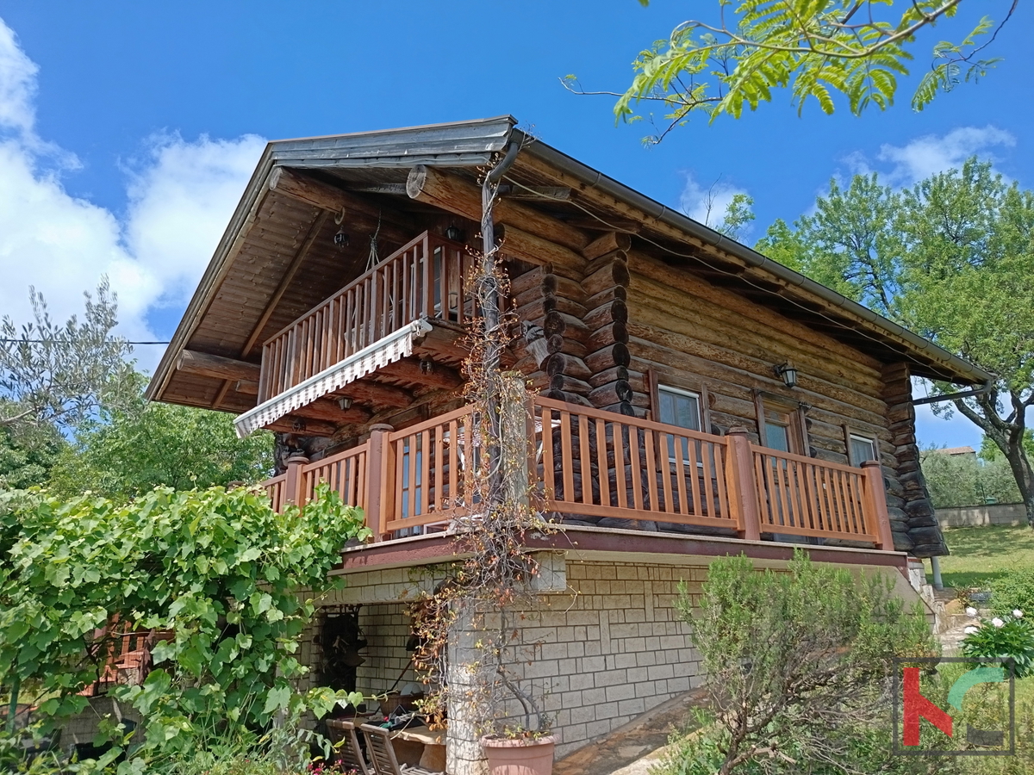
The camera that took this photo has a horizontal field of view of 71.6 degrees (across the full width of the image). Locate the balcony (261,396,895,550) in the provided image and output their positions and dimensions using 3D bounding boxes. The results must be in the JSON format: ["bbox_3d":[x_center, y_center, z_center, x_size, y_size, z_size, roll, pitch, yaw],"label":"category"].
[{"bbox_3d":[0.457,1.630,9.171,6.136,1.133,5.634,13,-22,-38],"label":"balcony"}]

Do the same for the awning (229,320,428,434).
[{"bbox_3d":[-2.624,0.077,9.256,0.324,0.425,5.104,13,-22,-38],"label":"awning"}]

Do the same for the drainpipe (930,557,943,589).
[{"bbox_3d":[6.631,2.927,11.335,0.130,0.540,0.130,13,-22,-38],"label":"drainpipe"}]

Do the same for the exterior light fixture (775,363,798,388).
[{"bbox_3d":[3.671,-0.159,9.773,0.180,0.340,0.280,13,-22,-38],"label":"exterior light fixture"}]

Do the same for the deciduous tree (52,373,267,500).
[{"bbox_3d":[-8.076,3.285,15.252,5.800,7.600,5.600,8,-19,-26],"label":"deciduous tree"}]

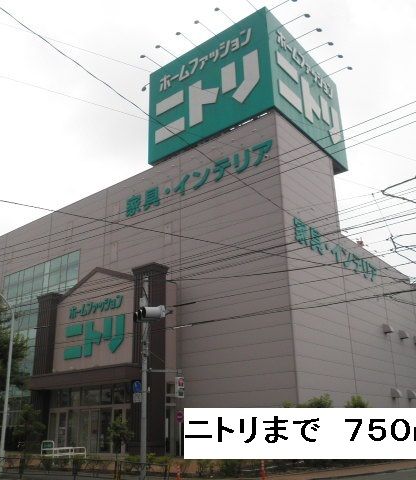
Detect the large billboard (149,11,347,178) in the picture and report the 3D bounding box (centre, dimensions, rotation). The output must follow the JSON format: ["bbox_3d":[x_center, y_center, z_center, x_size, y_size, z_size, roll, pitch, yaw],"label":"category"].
[{"bbox_3d":[3.525,-10.364,42.257,12.159,9.211,11.975,-16,-25,36],"label":"large billboard"}]

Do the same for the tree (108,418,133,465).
[{"bbox_3d":[-3.831,8.771,20.925,1.150,2.100,1.150,-1,-20,0],"label":"tree"}]

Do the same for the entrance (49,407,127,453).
[{"bbox_3d":[-7.746,12.001,30.430,7.786,2.754,0.350,-16,-25,36],"label":"entrance"}]

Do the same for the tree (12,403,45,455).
[{"bbox_3d":[-10.173,10.740,27.243,1.900,2.902,1.900,-16,-25,36],"label":"tree"}]

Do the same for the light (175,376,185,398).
[{"bbox_3d":[-0.994,5.113,16.642,0.180,0.700,0.360,-17,-26,37],"label":"light"}]

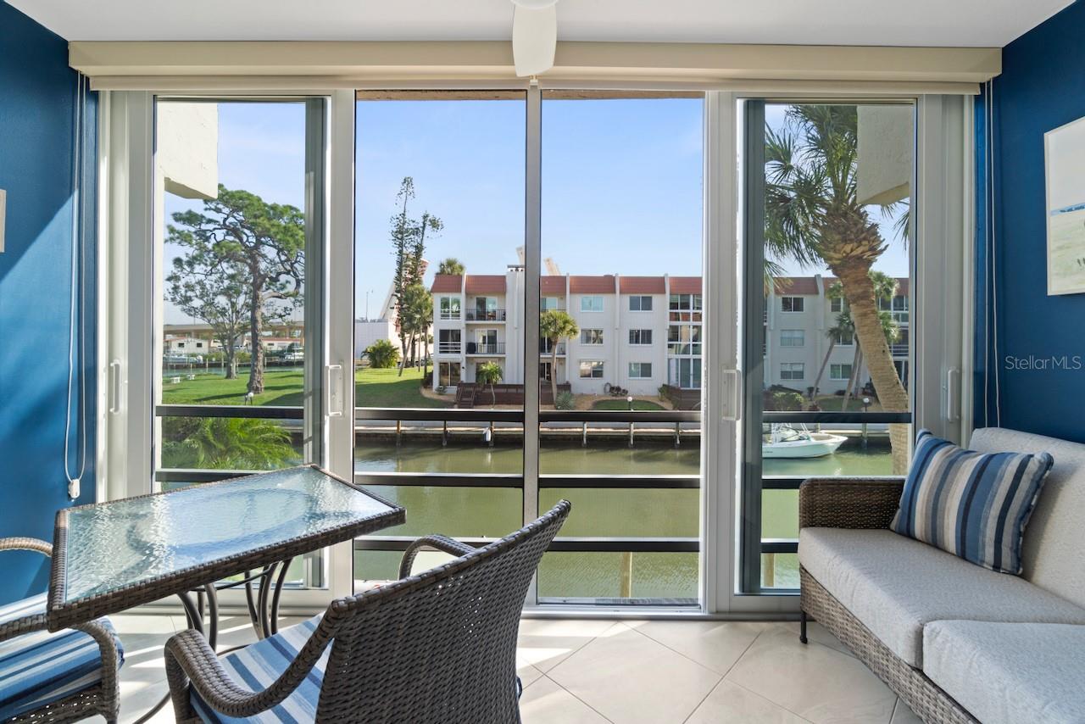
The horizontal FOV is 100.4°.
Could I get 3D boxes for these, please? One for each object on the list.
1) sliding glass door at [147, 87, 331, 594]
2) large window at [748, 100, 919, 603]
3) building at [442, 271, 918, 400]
[{"bbox_3d":[-1.360,-0.090,2.030,0.820,2.210,0.080,0,0,0],"label":"sliding glass door"},{"bbox_3d":[1.290,-0.070,2.030,0.790,2.210,0.080,0,0,0],"label":"large window"},{"bbox_3d":[10.400,-2.350,42.000,39.000,10.000,12.500,0,0,0],"label":"building"}]

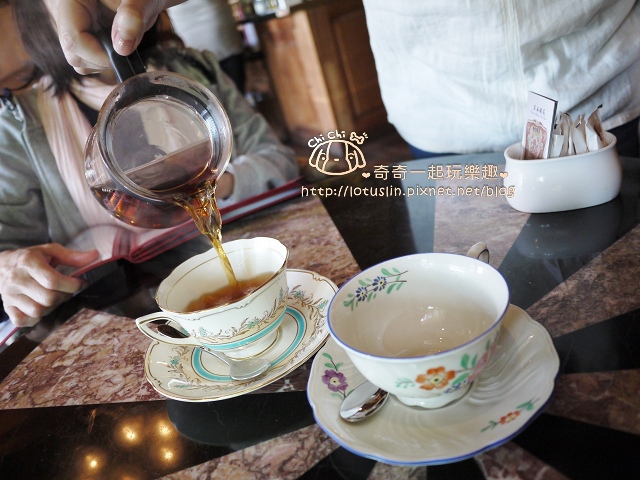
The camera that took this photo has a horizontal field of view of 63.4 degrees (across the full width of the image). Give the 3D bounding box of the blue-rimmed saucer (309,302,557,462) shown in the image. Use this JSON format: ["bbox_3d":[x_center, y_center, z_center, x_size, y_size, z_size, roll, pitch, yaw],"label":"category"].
[{"bbox_3d":[0.065,0.080,0.310,0.145,0.021,0.145,-14,26,7],"label":"blue-rimmed saucer"}]

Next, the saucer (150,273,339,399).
[{"bbox_3d":[-0.053,0.072,0.387,0.149,0.021,0.149,-14,26,7],"label":"saucer"}]

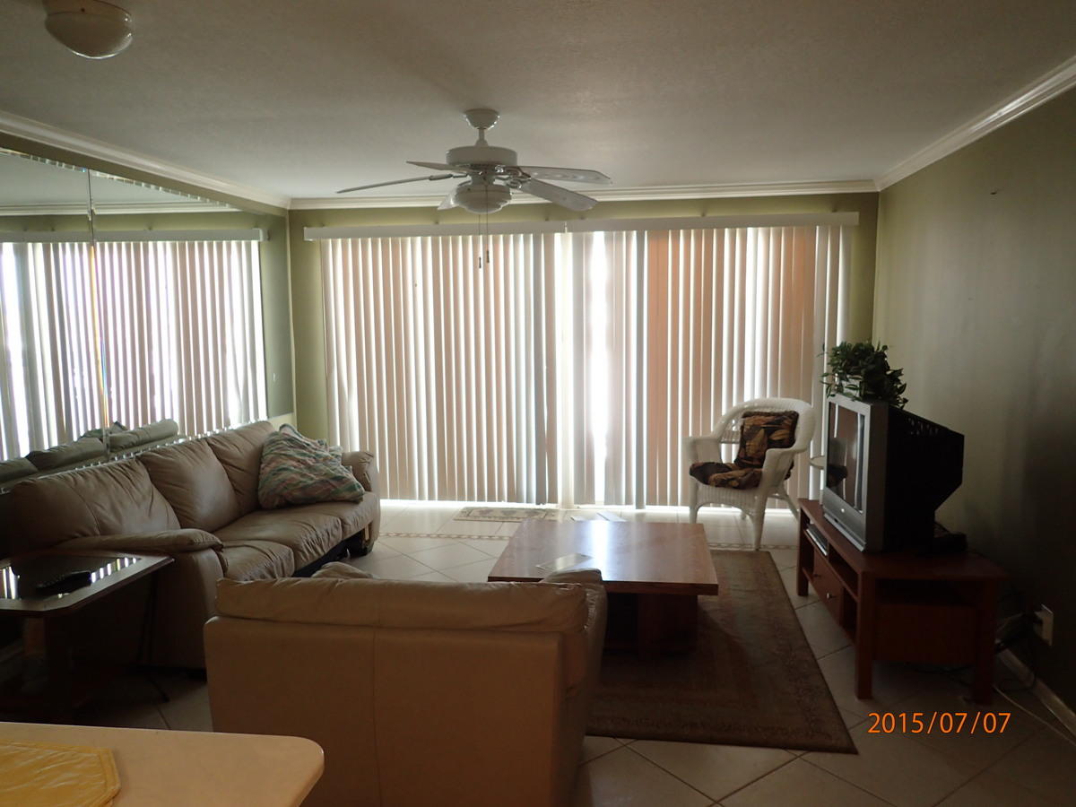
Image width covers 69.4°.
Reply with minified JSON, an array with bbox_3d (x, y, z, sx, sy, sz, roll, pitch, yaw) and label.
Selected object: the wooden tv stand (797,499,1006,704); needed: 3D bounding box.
[{"bbox_3d":[1.569,0.827,3.541,0.517,0.516,1.150,0,7,7],"label":"wooden tv stand"}]

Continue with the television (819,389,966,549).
[{"bbox_3d":[1.586,0.273,3.438,0.460,0.610,0.660,0,7,6],"label":"television"}]

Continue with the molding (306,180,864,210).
[{"bbox_3d":[0.212,-1.513,5.669,4.330,0.080,0.075,0,7,9],"label":"molding"}]

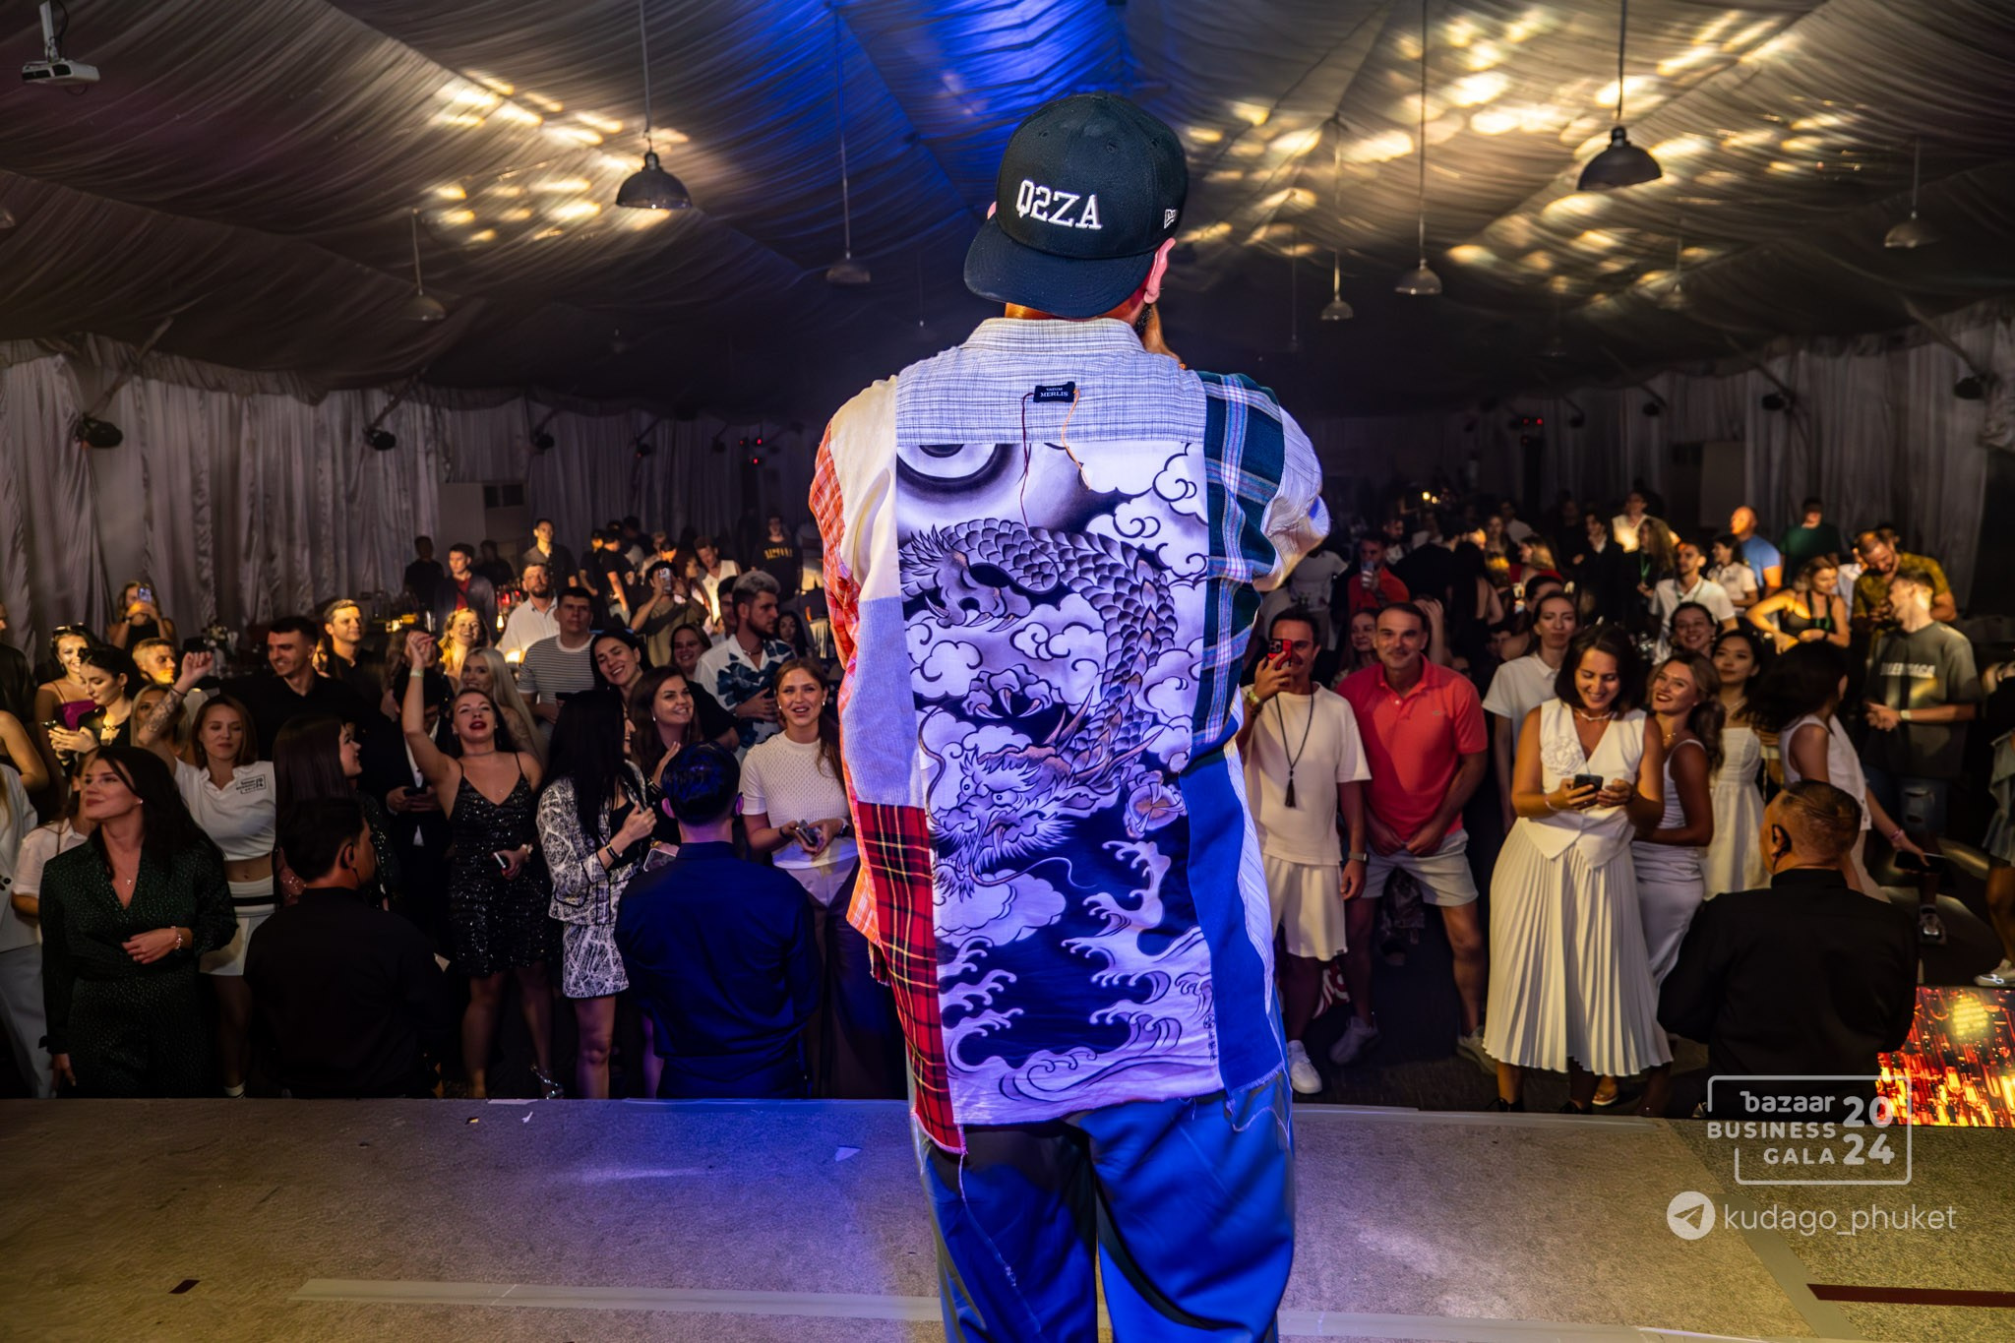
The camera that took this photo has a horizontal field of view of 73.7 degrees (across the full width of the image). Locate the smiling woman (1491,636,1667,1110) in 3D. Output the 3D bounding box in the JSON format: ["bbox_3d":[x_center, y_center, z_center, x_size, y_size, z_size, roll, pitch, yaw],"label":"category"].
[{"bbox_3d":[1.907,0.679,4.489,0.600,1.686,0.450,1,9,17],"label":"smiling woman"}]

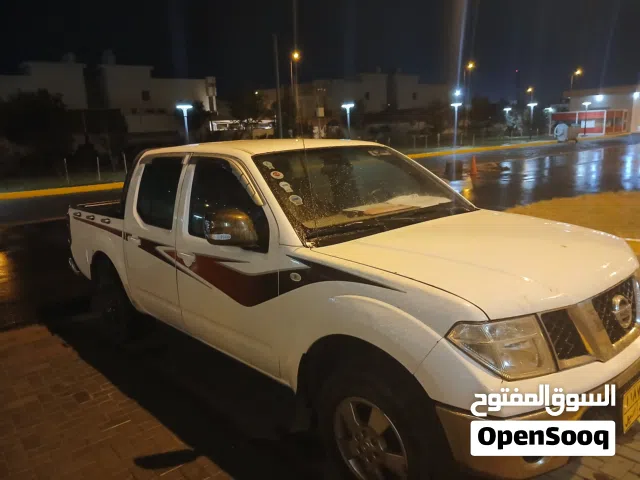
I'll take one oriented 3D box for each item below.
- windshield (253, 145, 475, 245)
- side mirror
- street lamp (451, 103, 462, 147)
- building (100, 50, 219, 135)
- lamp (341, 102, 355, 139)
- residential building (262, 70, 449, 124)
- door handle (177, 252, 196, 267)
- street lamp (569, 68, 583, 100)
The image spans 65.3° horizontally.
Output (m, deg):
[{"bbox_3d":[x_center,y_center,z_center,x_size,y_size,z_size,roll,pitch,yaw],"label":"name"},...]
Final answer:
[{"bbox_3d":[0.289,-0.381,3.139,1.500,0.180,0.850,-12,48,-40],"label":"windshield"},{"bbox_3d":[-0.465,-0.068,2.595,0.250,0.185,0.150,-12,13,-40],"label":"side mirror"},{"bbox_3d":[9.933,-8.163,36.168,0.700,3.300,0.700,-3,12,0],"label":"street lamp"},{"bbox_3d":[-20.360,-15.195,58.986,12.726,10.800,10.000,-12,15,-35],"label":"building"},{"bbox_3d":[1.772,-6.439,30.070,0.700,3.300,0.700,-3,12,0],"label":"lamp"},{"bbox_3d":[4.552,-19.985,76.827,34.298,10.200,10.000,-12,15,-35],"label":"residential building"},{"bbox_3d":[-0.833,0.122,3.125,0.060,0.065,0.210,-12,13,-40],"label":"door handle"},{"bbox_3d":[40.839,-22.178,80.202,0.350,9.300,1.500,-12,15,-35],"label":"street lamp"}]

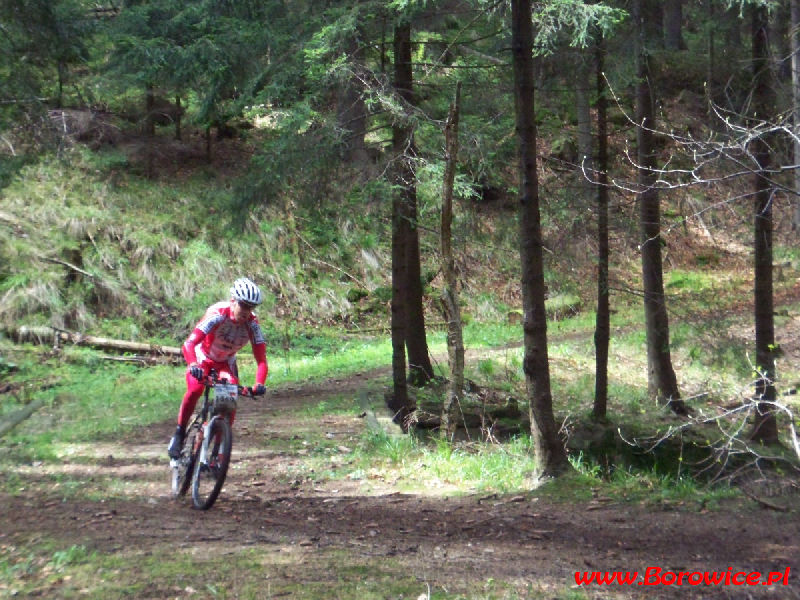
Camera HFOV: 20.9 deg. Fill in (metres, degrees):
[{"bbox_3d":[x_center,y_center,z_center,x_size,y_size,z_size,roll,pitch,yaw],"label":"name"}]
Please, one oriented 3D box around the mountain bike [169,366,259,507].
[{"bbox_3d":[-1.471,1.028,16.300,0.610,1.000,1.740,12,-3,-15],"label":"mountain bike"}]

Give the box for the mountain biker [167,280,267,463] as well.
[{"bbox_3d":[-1.381,0.504,16.350,0.620,1.360,0.900,8,-2,-16],"label":"mountain biker"}]

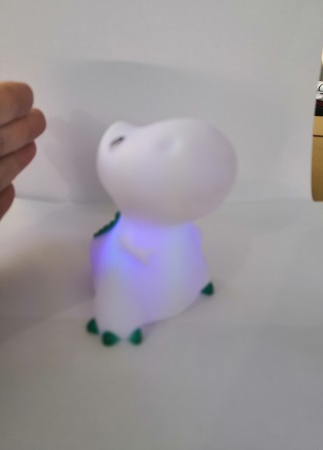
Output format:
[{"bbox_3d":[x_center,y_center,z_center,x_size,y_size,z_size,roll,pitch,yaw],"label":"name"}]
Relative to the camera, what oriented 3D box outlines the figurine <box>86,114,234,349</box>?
[{"bbox_3d":[-0.004,0.000,0.240,0.118,0.138,0.102,18,26,40],"label":"figurine"}]

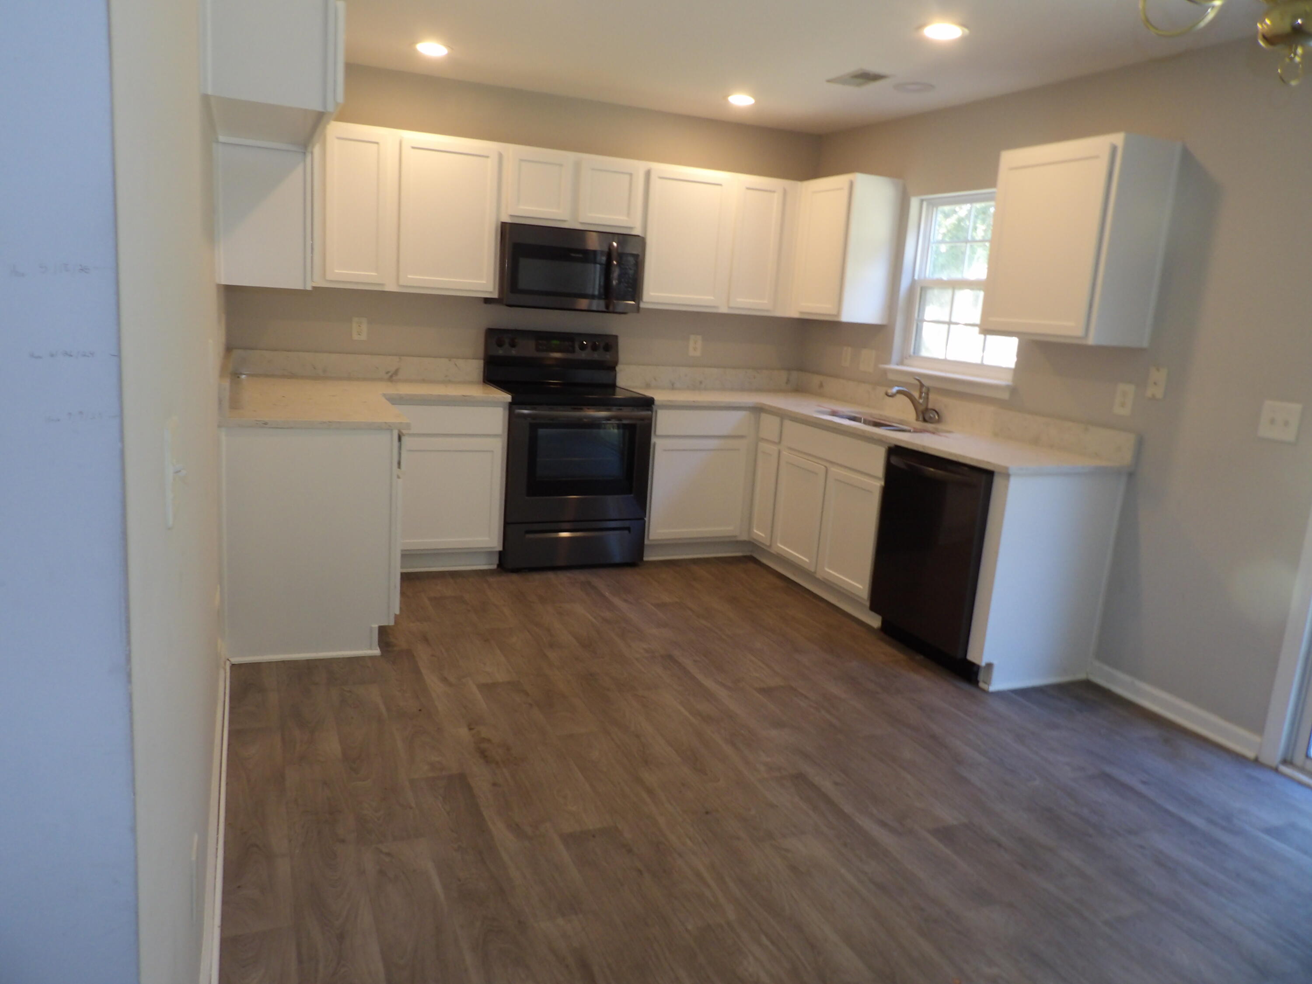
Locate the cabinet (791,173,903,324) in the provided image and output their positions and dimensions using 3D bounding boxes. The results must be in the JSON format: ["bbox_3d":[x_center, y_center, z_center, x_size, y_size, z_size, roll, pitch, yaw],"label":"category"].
[{"bbox_3d":[1.040,-1.340,5.076,0.325,0.755,0.529,-1,13,-24],"label":"cabinet"}]

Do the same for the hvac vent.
[{"bbox_3d":[0.907,-1.831,4.046,0.190,0.019,0.282,-1,13,-23],"label":"hvac vent"}]

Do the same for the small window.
[{"bbox_3d":[1.528,-1.020,4.491,0.100,0.880,0.880,-1,13,-24],"label":"small window"}]

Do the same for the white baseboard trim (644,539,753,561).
[{"bbox_3d":[0.227,0.329,5.155,0.730,0.100,0.020,-1,13,-24],"label":"white baseboard trim"}]

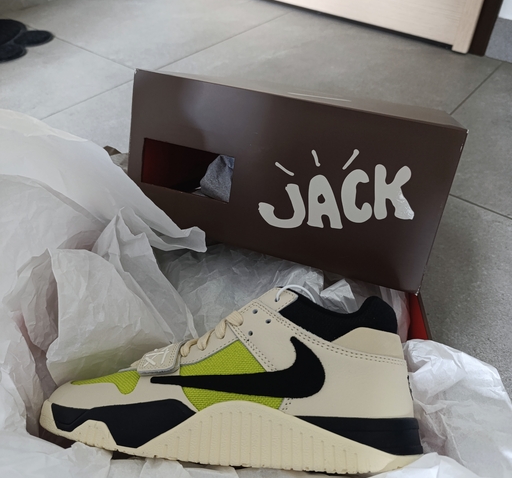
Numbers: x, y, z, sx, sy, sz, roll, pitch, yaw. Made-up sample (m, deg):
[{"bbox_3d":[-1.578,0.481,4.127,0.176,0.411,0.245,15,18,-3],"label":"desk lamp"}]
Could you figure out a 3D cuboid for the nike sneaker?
[{"bbox_3d":[-0.028,0.101,0.363,0.308,0.110,0.132,1,75,8],"label":"nike sneaker"}]

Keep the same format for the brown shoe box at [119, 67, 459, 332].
[{"bbox_3d":[0.040,-0.086,0.552,0.348,0.170,0.150,15,21,14],"label":"brown shoe box"}]

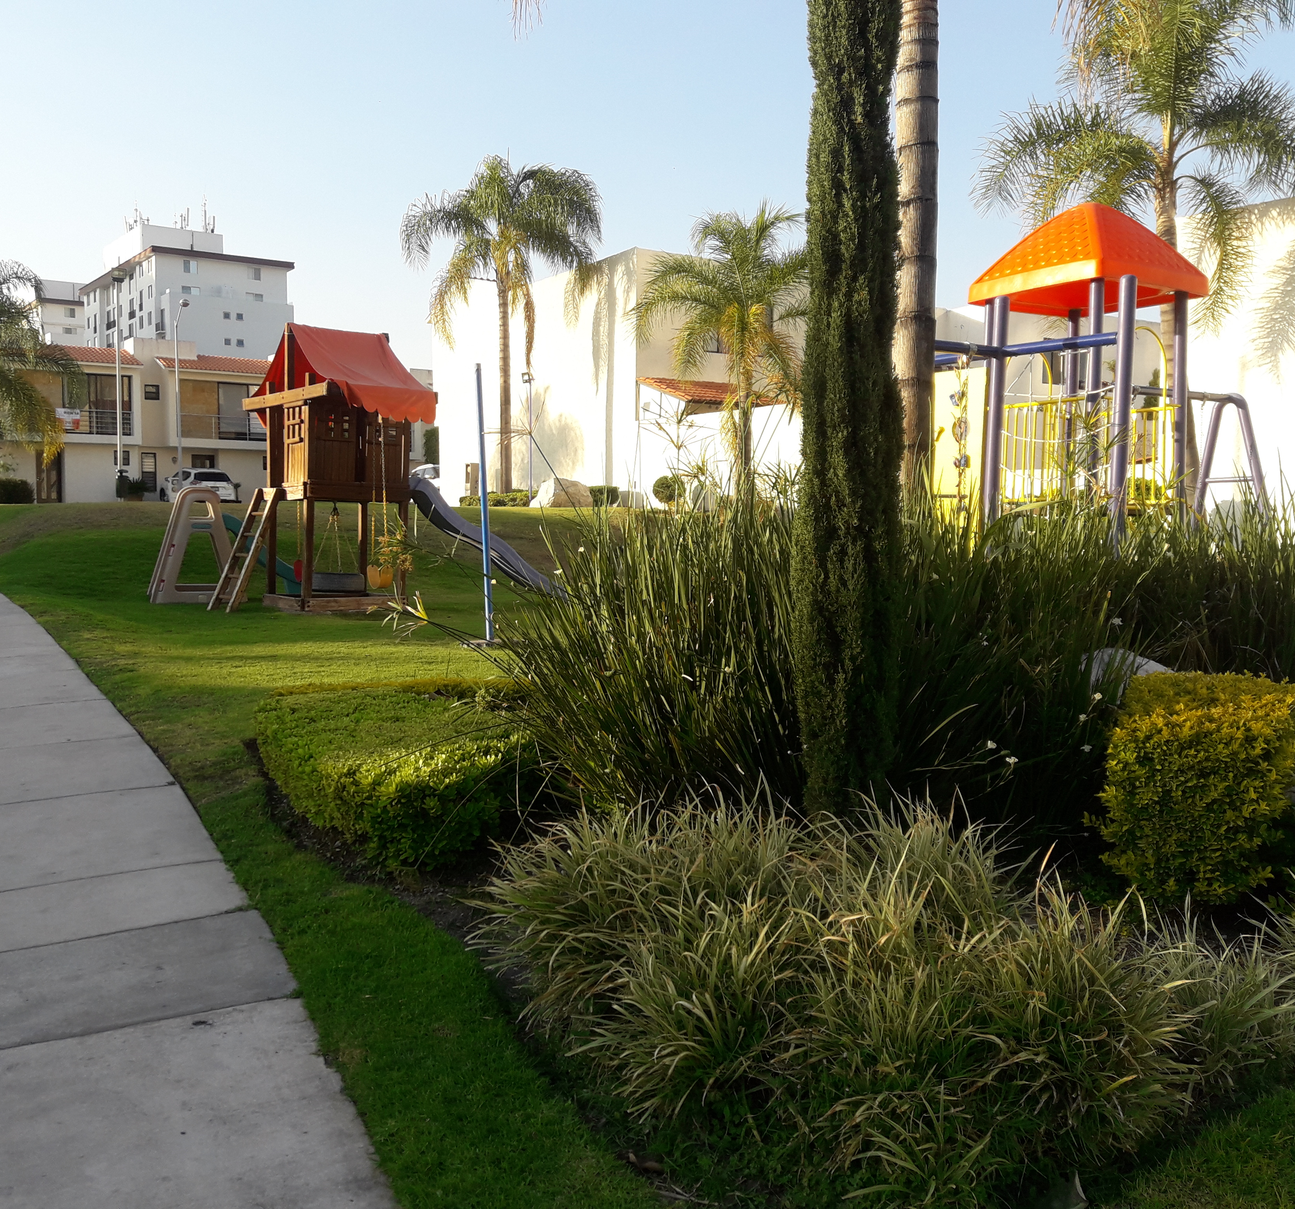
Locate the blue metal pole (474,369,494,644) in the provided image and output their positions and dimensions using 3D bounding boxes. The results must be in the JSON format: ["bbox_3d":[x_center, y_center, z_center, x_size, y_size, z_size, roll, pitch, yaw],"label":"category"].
[{"bbox_3d":[-1.442,-0.912,11.521,0.070,2.480,0.070,-2,3,0],"label":"blue metal pole"}]

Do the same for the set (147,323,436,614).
[{"bbox_3d":[-4.061,-1.551,14.718,2.400,3.100,2.550,-2,3,-41],"label":"set"}]

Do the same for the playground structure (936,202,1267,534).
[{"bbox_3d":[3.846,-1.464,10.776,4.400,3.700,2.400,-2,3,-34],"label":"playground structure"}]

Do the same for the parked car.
[{"bbox_3d":[-18.585,-4.865,53.841,1.820,1.710,4.600,-2,3,-34],"label":"parked car"}]

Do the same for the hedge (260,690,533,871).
[{"bbox_3d":[-1.242,0.791,6.491,1.120,0.400,2.200,-1,3,-30],"label":"hedge"}]

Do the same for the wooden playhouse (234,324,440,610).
[{"bbox_3d":[-3.575,-1.552,14.766,1.500,3.100,2.100,-2,3,-41],"label":"wooden playhouse"}]

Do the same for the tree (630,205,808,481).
[{"bbox_3d":[1.976,-5.197,27.798,4.700,6.650,4.700,0,3,0],"label":"tree"}]

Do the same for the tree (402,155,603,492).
[{"bbox_3d":[-3.549,-6.764,31.734,5.000,8.500,5.000,0,3,0],"label":"tree"}]

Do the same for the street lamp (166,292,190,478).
[{"bbox_3d":[-17.629,-7.704,48.711,0.400,8.100,0.900,-1,3,-33],"label":"street lamp"}]

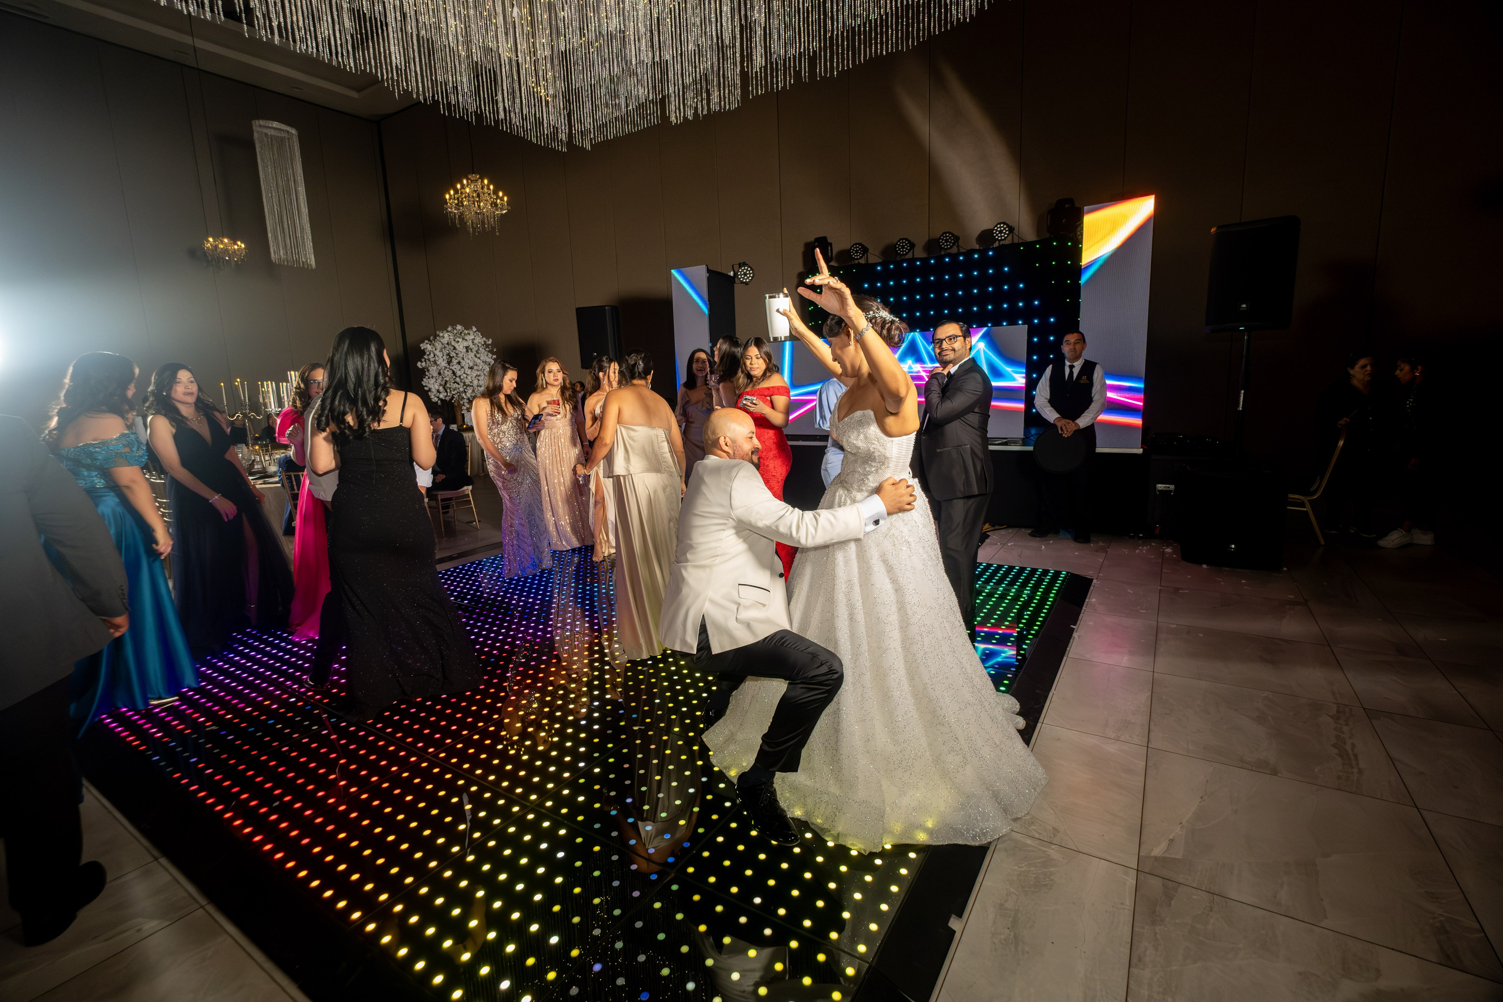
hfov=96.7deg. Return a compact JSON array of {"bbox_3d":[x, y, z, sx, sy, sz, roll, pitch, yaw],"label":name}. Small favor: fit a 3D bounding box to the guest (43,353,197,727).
[{"bbox_3d":[-2.896,0.169,3.039,0.500,1.640,0.540,3,11,26],"label":"guest"}]

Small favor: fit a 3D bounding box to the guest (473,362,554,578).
[{"bbox_3d":[-1.841,-0.253,5.175,0.460,1.630,0.460,8,14,43],"label":"guest"}]

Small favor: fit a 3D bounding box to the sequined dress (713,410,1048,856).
[{"bbox_3d":[0.432,0.301,2.517,1.220,1.320,1.150,-4,10,-11],"label":"sequined dress"}]

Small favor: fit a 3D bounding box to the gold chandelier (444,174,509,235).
[{"bbox_3d":[-3.626,-3.909,8.813,0.790,0.740,0.790,4,12,32],"label":"gold chandelier"}]

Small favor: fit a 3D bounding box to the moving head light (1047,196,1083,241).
[{"bbox_3d":[3.077,-2.763,6.554,0.310,0.370,0.280,4,12,32],"label":"moving head light"}]

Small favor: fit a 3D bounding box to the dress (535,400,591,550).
[{"bbox_3d":[-1.731,-0.252,6.083,0.450,1.340,0.400,-7,10,-24],"label":"dress"}]

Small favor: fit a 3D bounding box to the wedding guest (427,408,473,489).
[{"bbox_3d":[-3.262,-0.269,6.653,0.480,1.270,0.760,4,12,32],"label":"wedding guest"}]

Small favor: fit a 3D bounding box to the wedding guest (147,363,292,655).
[{"bbox_3d":[-3.094,0.022,3.820,0.520,1.590,0.540,4,12,29],"label":"wedding guest"}]

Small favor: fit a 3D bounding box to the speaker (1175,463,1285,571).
[{"bbox_3d":[3.633,0.091,5.059,0.590,0.670,0.680,4,11,32],"label":"speaker"}]

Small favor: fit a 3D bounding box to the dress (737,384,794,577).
[{"bbox_3d":[0.099,-0.118,4.673,0.420,1.340,0.460,7,13,40],"label":"dress"}]

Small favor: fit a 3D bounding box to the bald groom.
[{"bbox_3d":[0.102,0.330,2.398,0.800,1.330,0.760,-6,11,-21],"label":"bald groom"}]

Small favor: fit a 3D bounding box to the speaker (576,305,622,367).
[{"bbox_3d":[-1.794,-1.933,7.849,0.430,0.700,0.360,1,11,17],"label":"speaker"}]

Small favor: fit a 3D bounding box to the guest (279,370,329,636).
[{"bbox_3d":[-2.536,-0.040,4.024,0.520,1.600,0.450,-11,13,-40],"label":"guest"}]

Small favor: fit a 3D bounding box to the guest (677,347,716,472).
[{"bbox_3d":[-0.418,-0.443,5.792,0.460,1.709,0.360,-5,10,-14],"label":"guest"}]

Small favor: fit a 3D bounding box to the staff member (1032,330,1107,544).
[{"bbox_3d":[2.724,-0.540,5.766,0.600,1.750,0.400,4,11,32],"label":"staff member"}]

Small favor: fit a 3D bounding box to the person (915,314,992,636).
[{"bbox_3d":[1.098,-0.107,3.590,0.420,1.660,0.500,-5,10,-15],"label":"person"}]

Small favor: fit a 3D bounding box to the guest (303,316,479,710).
[{"bbox_3d":[-1.673,0.073,3.092,0.680,1.690,0.560,-7,11,-26],"label":"guest"}]

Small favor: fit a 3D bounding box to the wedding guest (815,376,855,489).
[{"bbox_3d":[0.615,-0.156,3.990,0.500,1.680,0.380,-5,11,-17],"label":"wedding guest"}]

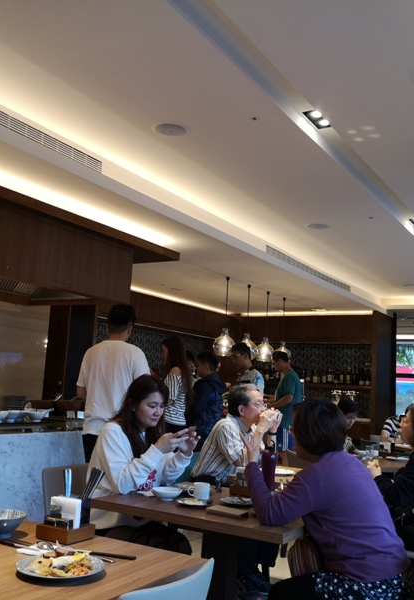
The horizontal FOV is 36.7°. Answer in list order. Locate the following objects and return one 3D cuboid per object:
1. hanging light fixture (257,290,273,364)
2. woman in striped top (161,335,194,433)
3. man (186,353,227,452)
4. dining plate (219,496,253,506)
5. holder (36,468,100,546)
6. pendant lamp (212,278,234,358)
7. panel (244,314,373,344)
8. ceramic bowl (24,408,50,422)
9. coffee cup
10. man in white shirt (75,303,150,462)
[{"bbox_3d":[0.860,0.378,9.021,0.243,1.029,0.243,3,-8,0],"label":"hanging light fixture"},{"bbox_3d":[-0.284,1.088,4.580,0.304,1.654,0.426,2,-9,10],"label":"woman in striped top"},{"bbox_3d":[-0.039,1.314,6.171,0.380,1.610,0.450,0,-8,22],"label":"man"},{"bbox_3d":[0.159,0.895,2.758,0.203,0.025,0.203,3,-9,0],"label":"dining plate"},{"bbox_3d":[-0.427,0.658,2.007,0.142,0.203,0.168,-2,-10,33],"label":"holder"},{"bbox_3d":[0.212,0.189,7.153,0.238,0.917,0.238,3,-9,0],"label":"pendant lamp"},{"bbox_3d":[1.794,0.554,11.423,2.510,0.507,0.100,-2,-9,32],"label":"panel"},{"bbox_3d":[-1.263,0.868,4.650,0.175,0.080,0.175,3,-8,0],"label":"ceramic bowl"},{"bbox_3d":[-0.031,0.878,2.873,0.103,0.075,0.078,3,-8,0],"label":"coffee cup"},{"bbox_3d":[-0.610,0.905,3.954,0.500,1.750,0.380,3,-8,5],"label":"man in white shirt"}]

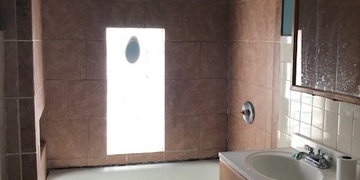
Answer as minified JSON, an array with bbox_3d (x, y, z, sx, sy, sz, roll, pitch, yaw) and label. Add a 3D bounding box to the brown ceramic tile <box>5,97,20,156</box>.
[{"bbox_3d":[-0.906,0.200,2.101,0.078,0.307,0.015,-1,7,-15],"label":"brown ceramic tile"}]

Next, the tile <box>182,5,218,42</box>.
[{"bbox_3d":[0.171,-0.565,3.237,0.309,0.309,0.015,-1,8,-15],"label":"tile"}]

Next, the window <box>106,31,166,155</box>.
[{"bbox_3d":[-0.367,0.013,3.200,0.470,1.022,0.080,-1,8,-15],"label":"window"}]

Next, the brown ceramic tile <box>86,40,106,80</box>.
[{"bbox_3d":[-0.648,-0.232,3.016,0.159,0.307,0.015,-1,7,-15],"label":"brown ceramic tile"}]

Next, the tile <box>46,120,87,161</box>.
[{"bbox_3d":[-0.885,0.387,3.073,0.310,0.309,0.015,-1,8,-15],"label":"tile"}]

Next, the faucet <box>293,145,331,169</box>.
[{"bbox_3d":[0.658,0.340,1.985,0.165,0.088,0.165,-1,7,-15],"label":"faucet"}]

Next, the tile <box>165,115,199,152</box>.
[{"bbox_3d":[0.018,0.363,3.261,0.295,0.304,0.010,-1,6,-16],"label":"tile"}]

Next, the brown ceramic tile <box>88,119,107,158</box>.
[{"bbox_3d":[-0.650,0.378,3.090,0.148,0.307,0.015,-1,7,-15],"label":"brown ceramic tile"}]

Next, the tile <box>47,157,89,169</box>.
[{"bbox_3d":[-0.877,0.571,3.032,0.304,0.073,0.010,-1,6,-16],"label":"tile"}]

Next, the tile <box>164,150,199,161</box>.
[{"bbox_3d":[0.013,0.559,3.291,0.295,0.083,0.015,-1,7,-15],"label":"tile"}]

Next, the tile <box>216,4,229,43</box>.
[{"bbox_3d":[0.359,-0.563,3.261,0.086,0.304,0.010,-1,6,-16],"label":"tile"}]

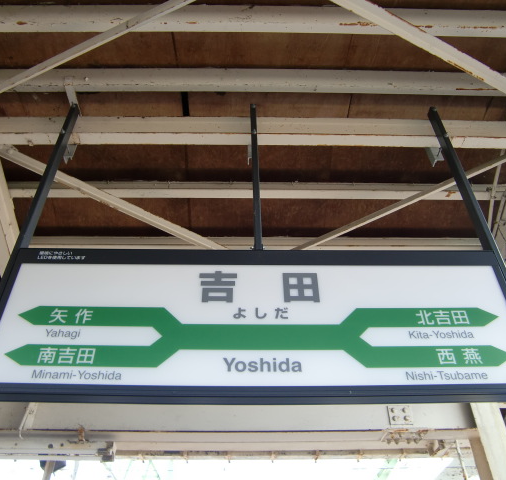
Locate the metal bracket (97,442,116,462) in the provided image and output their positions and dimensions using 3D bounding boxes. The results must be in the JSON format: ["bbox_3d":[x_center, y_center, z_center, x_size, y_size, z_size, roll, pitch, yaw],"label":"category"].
[{"bbox_3d":[-0.941,1.364,3.324,0.100,0.100,0.090,0,-43,-1],"label":"metal bracket"}]

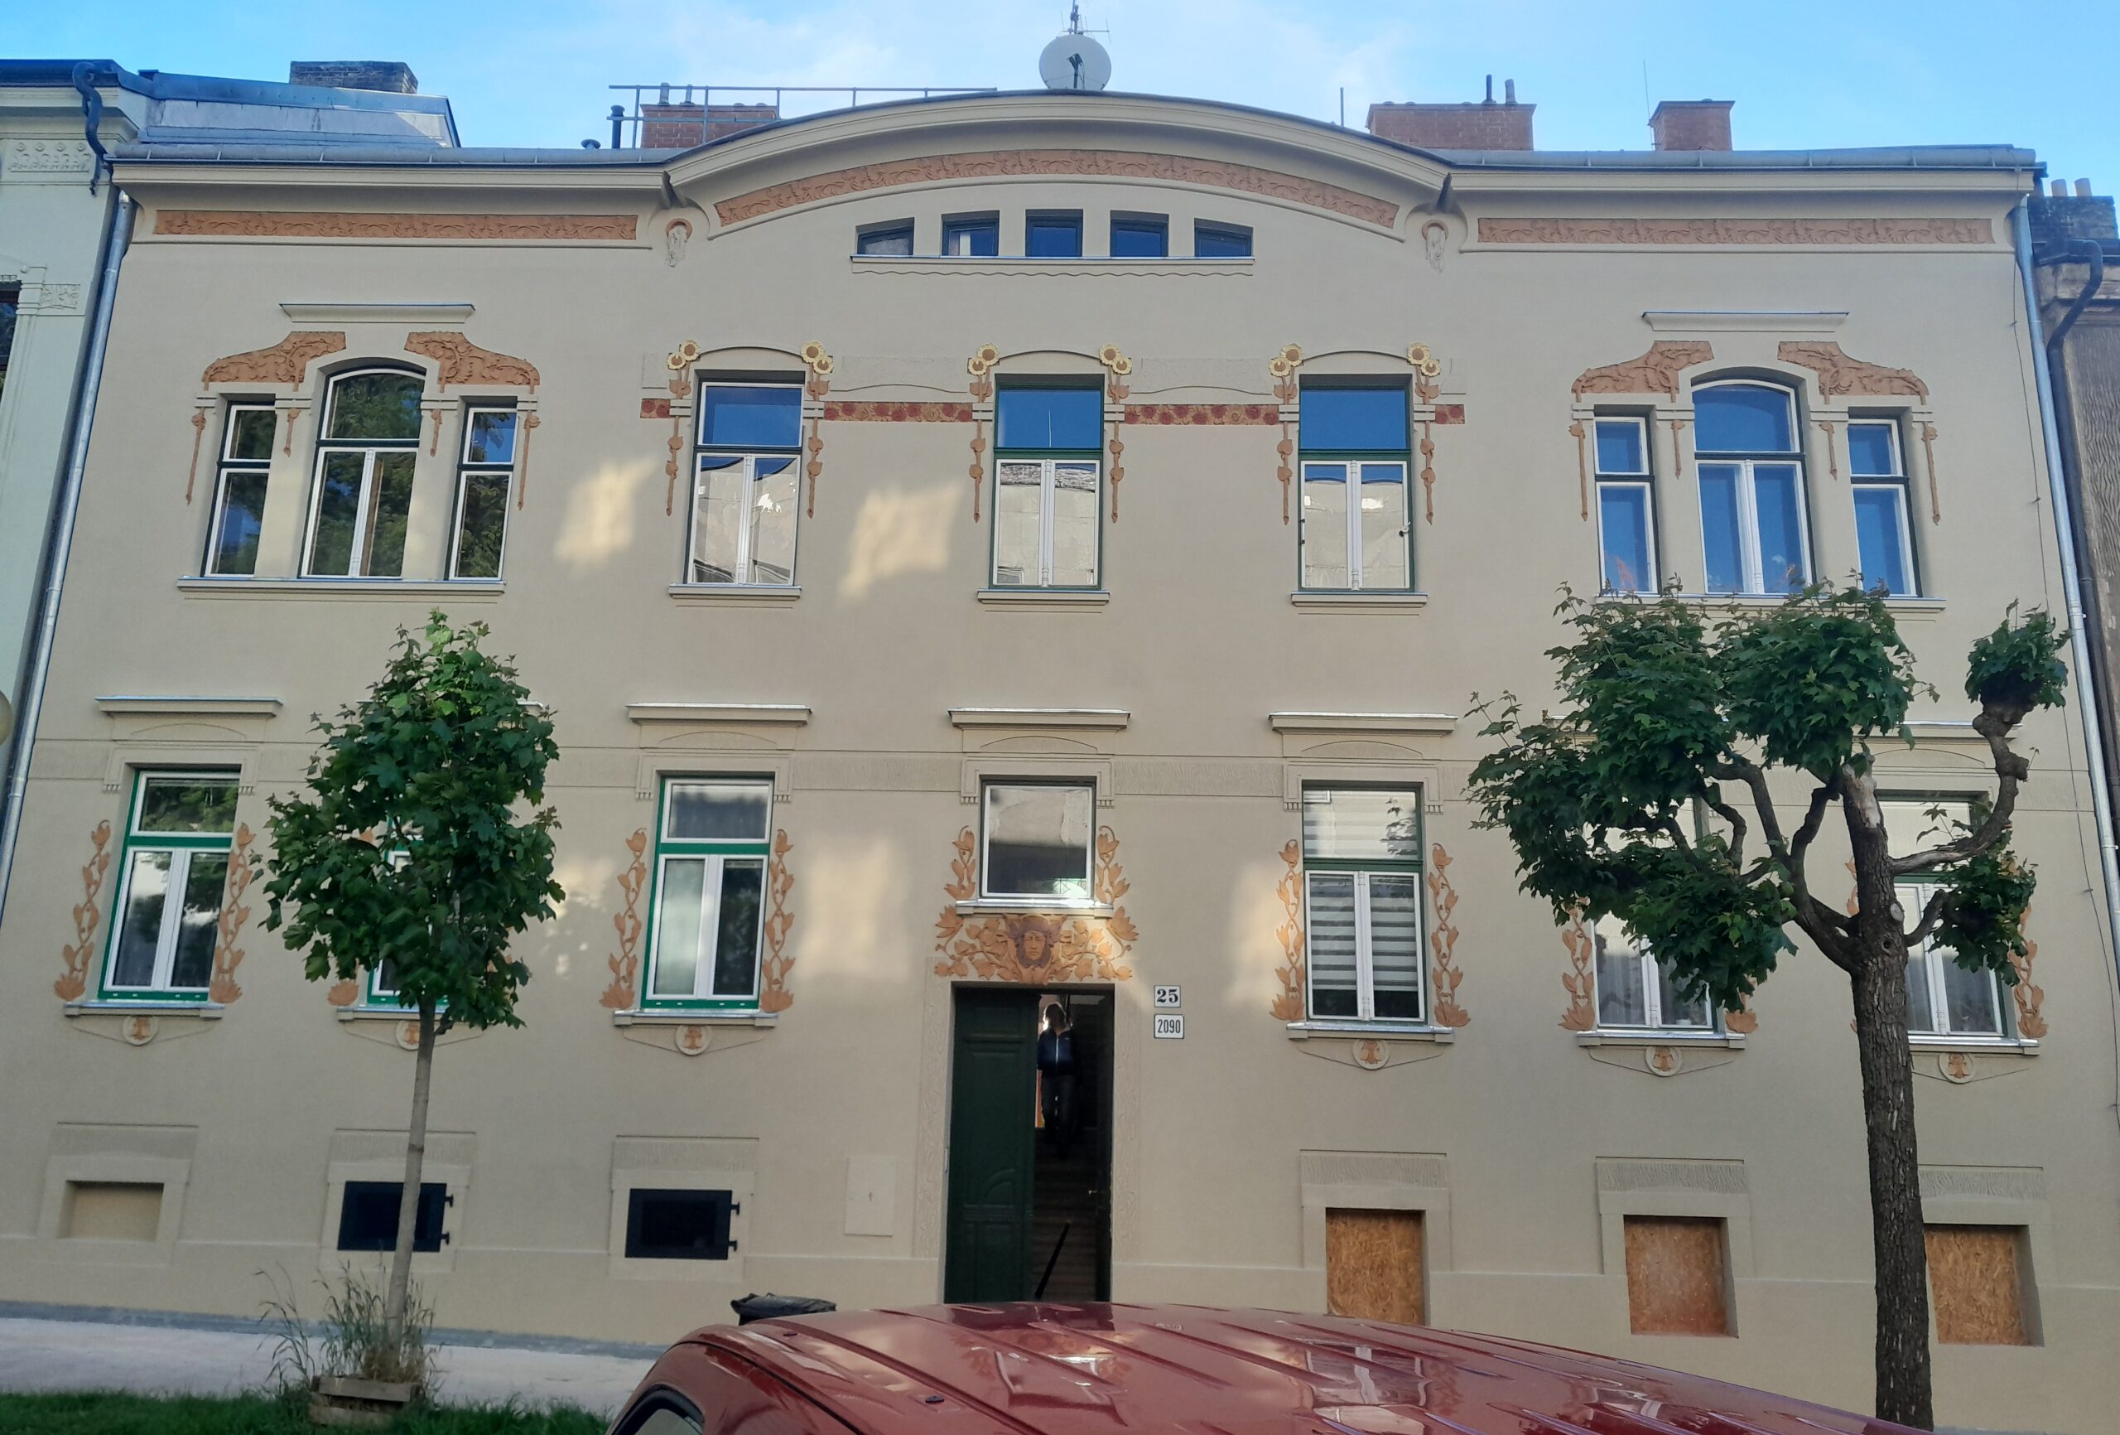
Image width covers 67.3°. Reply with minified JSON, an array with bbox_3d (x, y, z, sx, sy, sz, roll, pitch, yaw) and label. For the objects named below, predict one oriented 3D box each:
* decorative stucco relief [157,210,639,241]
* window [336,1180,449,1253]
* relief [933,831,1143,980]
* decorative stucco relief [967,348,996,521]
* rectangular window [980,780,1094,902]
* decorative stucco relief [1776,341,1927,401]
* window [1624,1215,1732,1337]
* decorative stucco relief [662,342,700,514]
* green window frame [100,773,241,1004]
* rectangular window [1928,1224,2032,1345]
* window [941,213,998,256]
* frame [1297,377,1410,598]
[{"bbox_3d":[-6.471,-4.803,15.546,4.781,0.343,0.070,1,-14,2],"label":"decorative stucco relief"},{"bbox_3d":[-5.754,4.308,13.756,0.900,0.567,0.090,1,-14,2],"label":"window"},{"bbox_3d":[-0.187,1.620,13.774,1.738,1.359,0.090,1,-14,2],"label":"relief"},{"bbox_3d":[-0.732,-2.654,14.832,0.281,1.783,0.070,1,-14,2],"label":"decorative stucco relief"},{"bbox_3d":[-0.210,1.162,14.996,1.084,1.132,0.120,1,-13,2],"label":"rectangular window"},{"bbox_3d":[7.793,-3.402,15.623,1.402,0.589,0.060,1,-13,2],"label":"decorative stucco relief"},{"bbox_3d":[5.101,4.605,13.149,0.826,0.948,0.120,1,-14,2],"label":"window"},{"bbox_3d":[-3.701,-2.810,15.412,0.301,1.833,0.080,1,-14,2],"label":"decorative stucco relief"},{"bbox_3d":[-8.435,1.578,15.123,1.029,2.167,0.130,1,-13,2],"label":"green window frame"},{"bbox_3d":[7.512,4.653,13.073,0.805,0.955,0.120,1,-14,2],"label":"rectangular window"},{"bbox_3d":[-0.890,-4.823,15.965,0.581,0.480,0.150,1,-14,2],"label":"window"},{"bbox_3d":[2.830,-2.227,15.241,1.065,2.168,0.150,1,-14,2],"label":"frame"}]

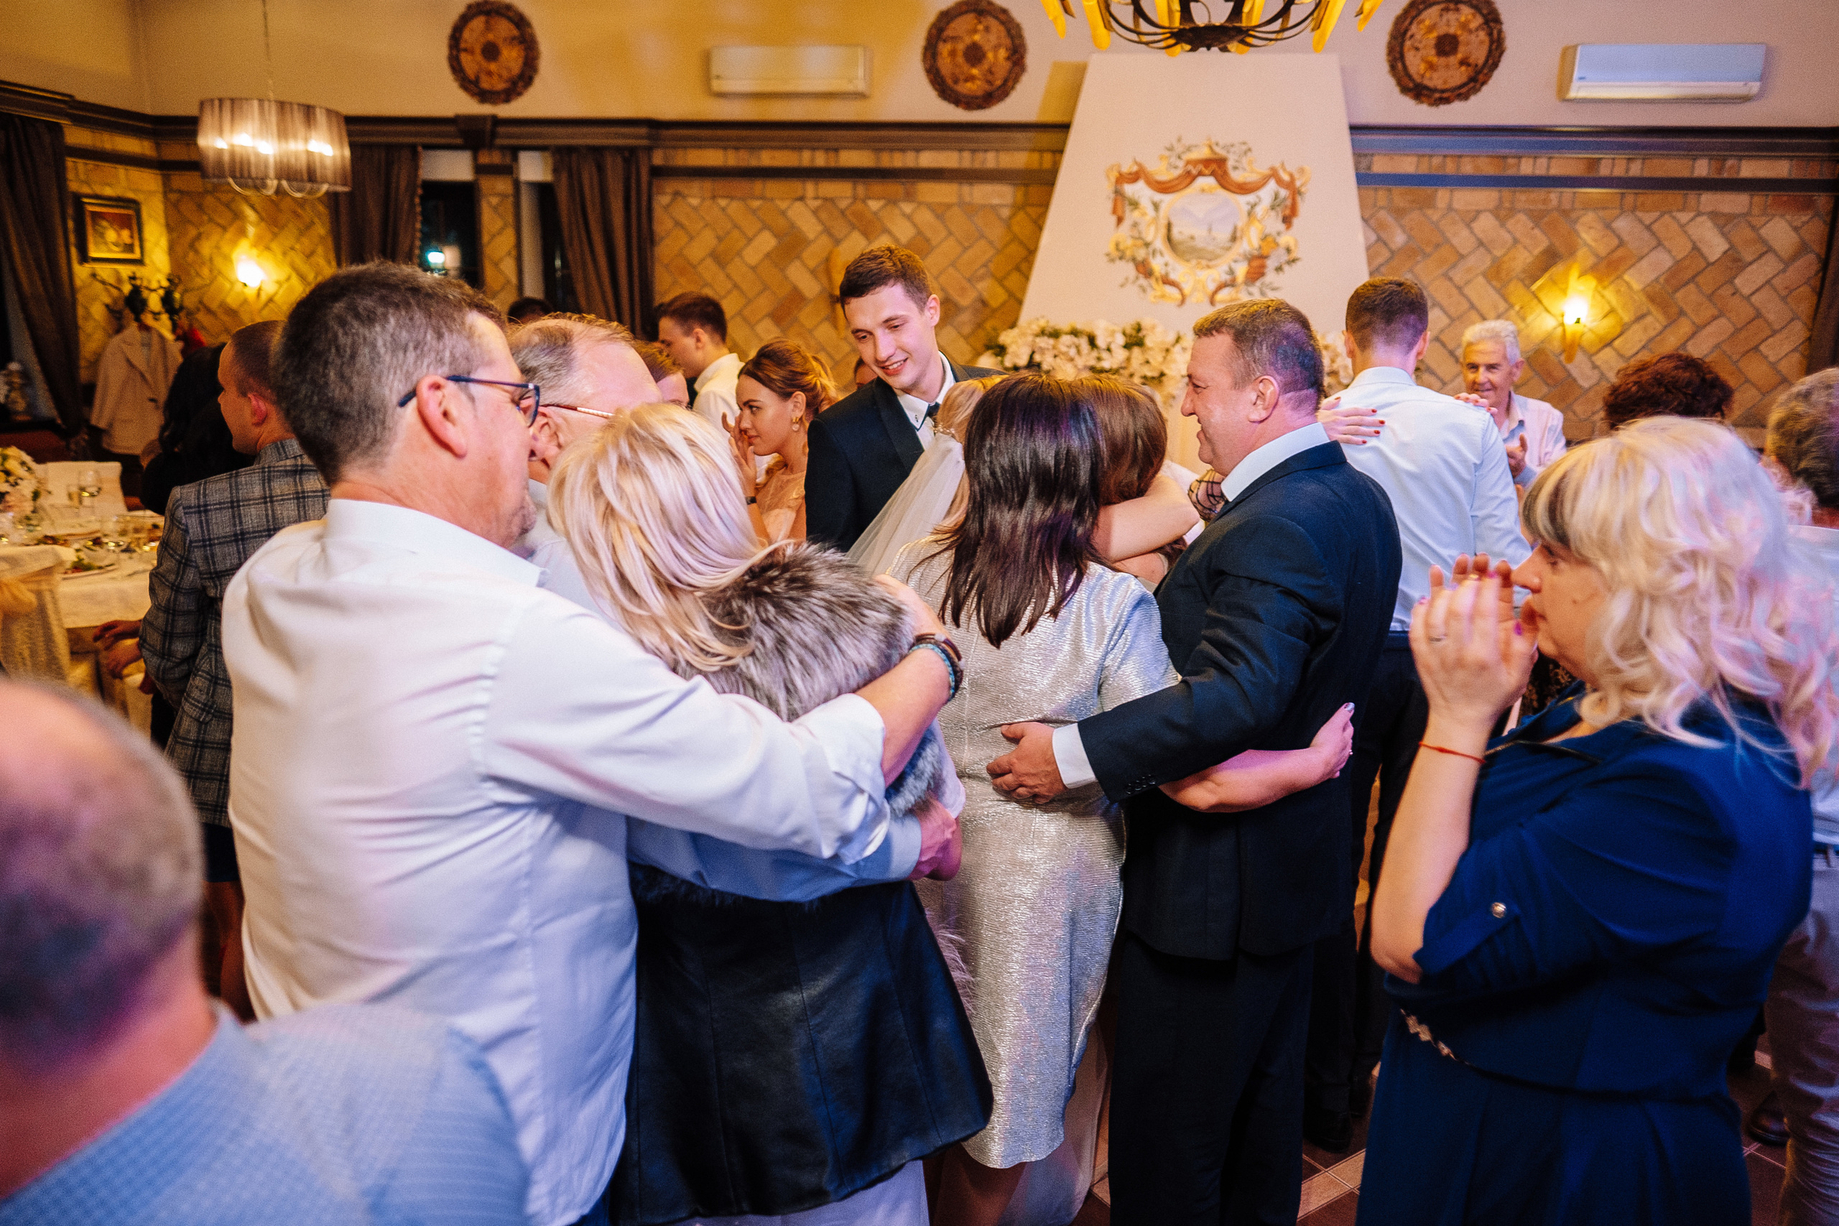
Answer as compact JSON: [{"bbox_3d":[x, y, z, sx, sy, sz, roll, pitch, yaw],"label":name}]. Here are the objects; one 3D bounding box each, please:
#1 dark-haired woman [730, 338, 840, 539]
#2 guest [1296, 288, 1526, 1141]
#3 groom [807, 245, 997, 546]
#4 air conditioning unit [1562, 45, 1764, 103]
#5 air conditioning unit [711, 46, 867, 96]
[{"bbox_3d":[-0.300,0.243,2.700,0.420,1.650,0.440,-2,14,-13],"label":"dark-haired woman"},{"bbox_3d":[0.931,0.243,2.527,0.530,1.800,0.440,6,14,17],"label":"guest"},{"bbox_3d":[-0.041,0.249,2.346,0.540,1.820,0.420,1,14,-3],"label":"groom"},{"bbox_3d":[3.946,-2.874,6.542,0.913,0.259,0.210,4,14,8],"label":"air conditioning unit"},{"bbox_3d":[-0.752,-3.177,7.204,0.911,0.256,0.210,4,14,8],"label":"air conditioning unit"}]

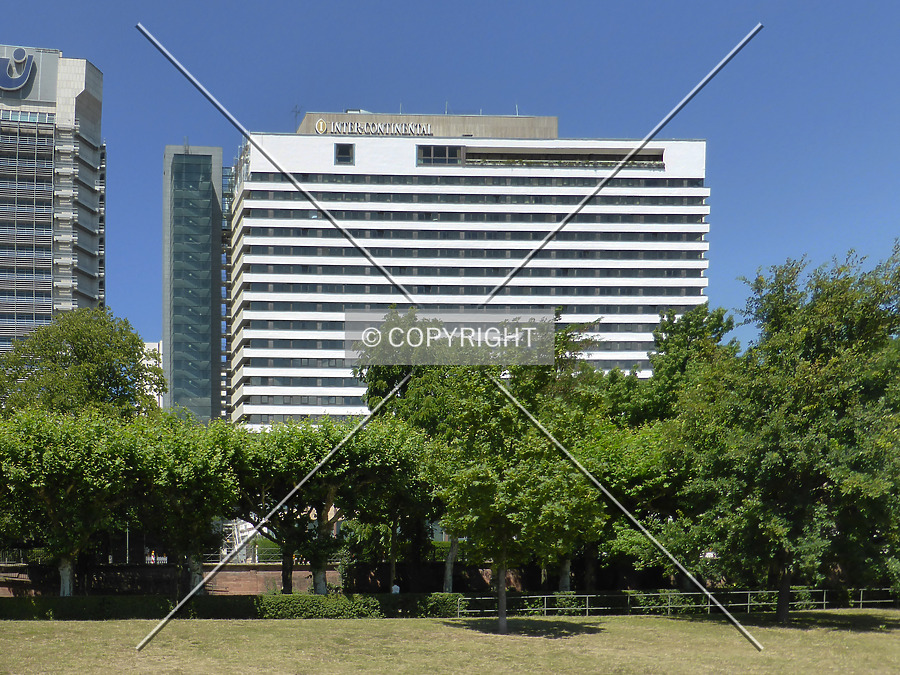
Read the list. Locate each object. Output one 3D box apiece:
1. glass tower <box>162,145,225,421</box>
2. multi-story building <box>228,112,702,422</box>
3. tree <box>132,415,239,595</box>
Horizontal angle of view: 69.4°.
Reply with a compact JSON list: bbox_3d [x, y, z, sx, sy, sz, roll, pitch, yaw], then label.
[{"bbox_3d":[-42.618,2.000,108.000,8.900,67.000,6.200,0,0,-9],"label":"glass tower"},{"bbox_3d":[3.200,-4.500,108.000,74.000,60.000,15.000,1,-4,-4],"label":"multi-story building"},{"bbox_3d":[-14.900,9.700,37.000,6.500,10.800,6.300,1,-4,-2],"label":"tree"}]

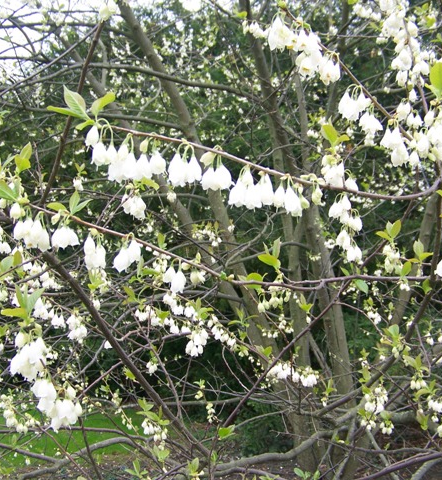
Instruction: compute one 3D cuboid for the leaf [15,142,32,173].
[{"bbox_3d":[-0.298,-0.125,0.980,0.024,0.045,0.017,0,0,0],"label":"leaf"}]

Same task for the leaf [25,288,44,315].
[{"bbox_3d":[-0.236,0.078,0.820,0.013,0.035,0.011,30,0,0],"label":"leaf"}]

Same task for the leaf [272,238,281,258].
[{"bbox_3d":[0.086,0.013,1.003,0.015,0.032,0.009,12,0,17],"label":"leaf"}]

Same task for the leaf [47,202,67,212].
[{"bbox_3d":[-0.215,-0.043,0.853,0.027,0.010,0.017,4,37,0],"label":"leaf"}]

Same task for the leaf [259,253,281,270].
[{"bbox_3d":[0.075,0.033,1.003,0.037,0.014,0.022,15,31,-9],"label":"leaf"}]

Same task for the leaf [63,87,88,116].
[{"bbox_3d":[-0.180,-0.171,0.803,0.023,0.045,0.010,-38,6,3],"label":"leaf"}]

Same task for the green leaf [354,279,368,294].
[{"bbox_3d":[0.226,0.076,1.053,0.016,0.029,0.009,-37,0,1],"label":"green leaf"}]

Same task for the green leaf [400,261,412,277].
[{"bbox_3d":[0.372,0.057,1.300,0.018,0.032,0.014,24,0,0],"label":"green leaf"}]

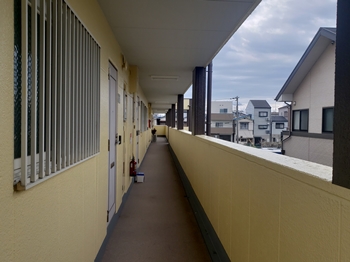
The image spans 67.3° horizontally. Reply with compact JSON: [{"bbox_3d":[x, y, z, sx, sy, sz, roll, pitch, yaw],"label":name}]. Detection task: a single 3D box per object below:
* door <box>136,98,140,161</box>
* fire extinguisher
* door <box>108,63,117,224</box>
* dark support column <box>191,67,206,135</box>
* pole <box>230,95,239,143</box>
[{"bbox_3d":[-1.049,0.072,7.226,0.070,2.000,0.750,1,1,-3],"label":"door"},{"bbox_3d":[-0.855,0.732,5.431,0.140,0.430,0.160,1,1,-3],"label":"fire extinguisher"},{"bbox_3d":[-0.831,0.173,3.424,0.070,2.000,0.740,1,1,-3],"label":"door"},{"bbox_3d":[0.489,-0.585,5.403,0.210,1.360,0.430,1,1,-3],"label":"dark support column"},{"bbox_3d":[10.929,-1.536,47.678,1.500,9.500,0.500,1,1,-3],"label":"pole"}]

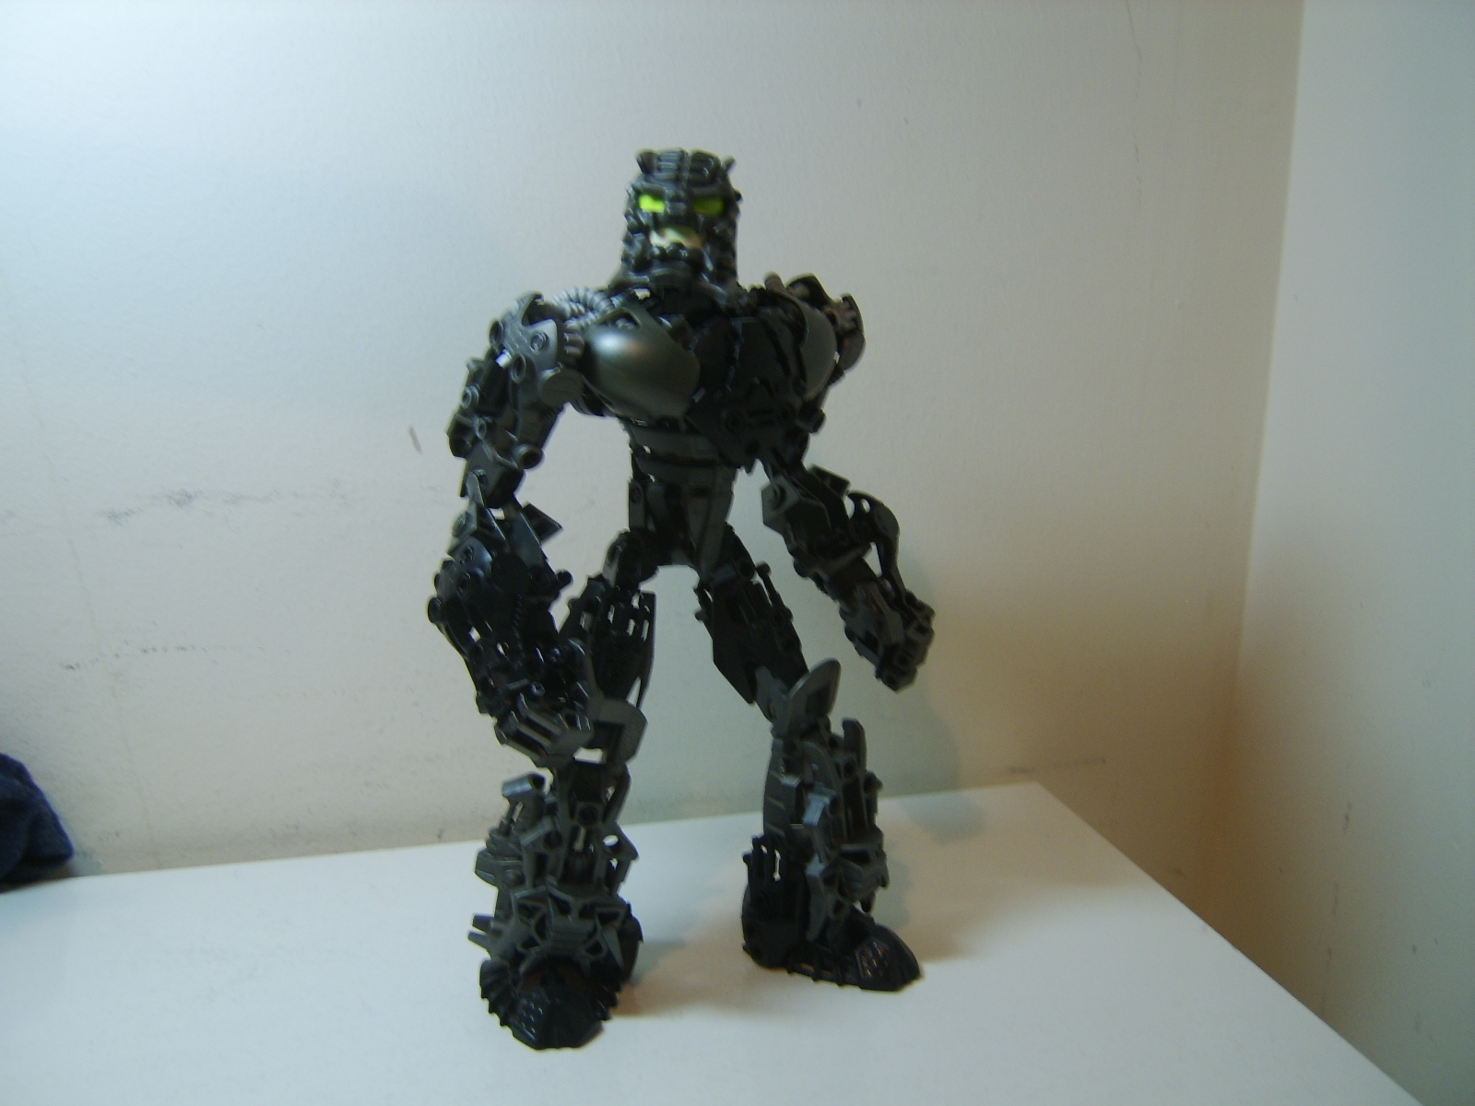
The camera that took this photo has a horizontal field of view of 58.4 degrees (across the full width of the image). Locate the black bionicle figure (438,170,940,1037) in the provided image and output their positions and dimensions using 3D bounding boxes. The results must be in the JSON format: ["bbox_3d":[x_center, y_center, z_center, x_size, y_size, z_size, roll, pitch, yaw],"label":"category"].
[{"bbox_3d":[-0.016,0.013,0.422,0.148,0.272,0.078,-7,15,-31],"label":"black bionicle figure"}]

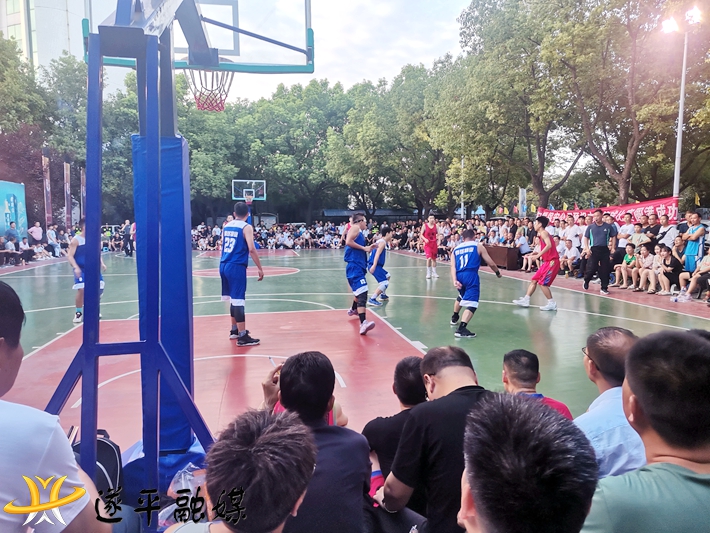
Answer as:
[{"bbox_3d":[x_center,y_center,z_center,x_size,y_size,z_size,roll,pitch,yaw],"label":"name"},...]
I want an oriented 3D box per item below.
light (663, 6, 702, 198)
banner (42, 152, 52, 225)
[{"bbox_3d":[8.476,-3.100,14.037,0.500,6.900,1.100,-1,5,-10],"label":"light"},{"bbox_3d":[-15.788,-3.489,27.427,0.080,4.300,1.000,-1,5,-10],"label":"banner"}]

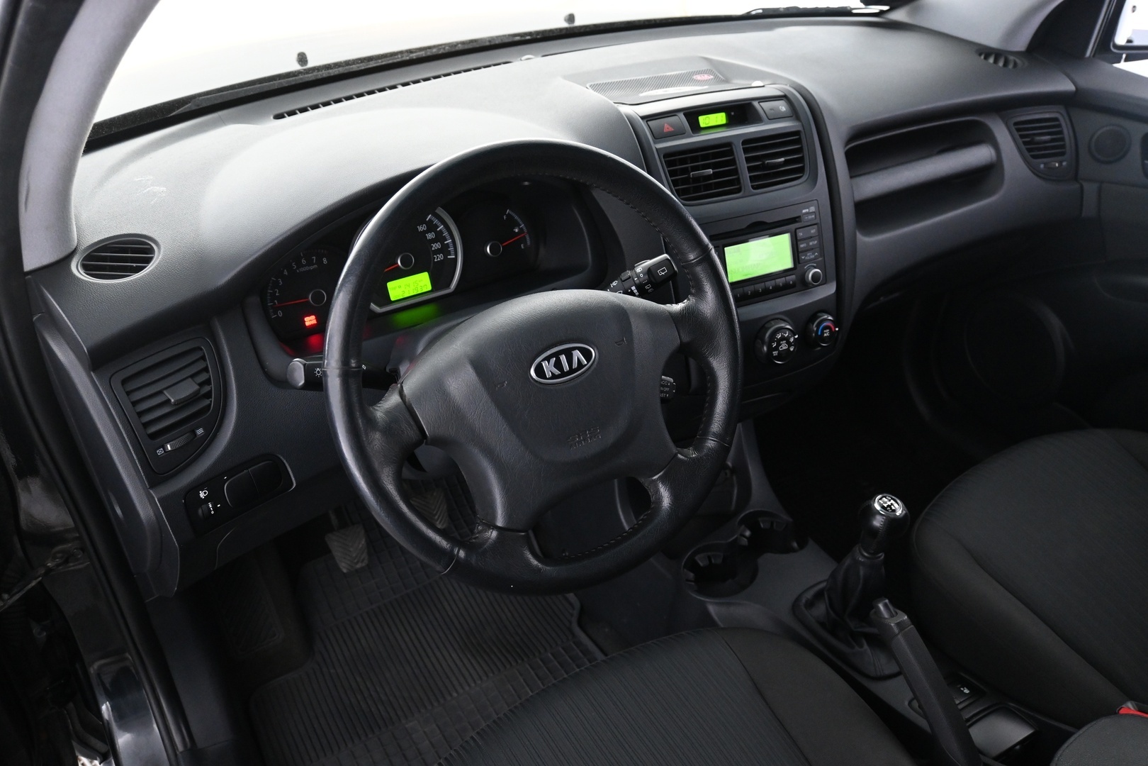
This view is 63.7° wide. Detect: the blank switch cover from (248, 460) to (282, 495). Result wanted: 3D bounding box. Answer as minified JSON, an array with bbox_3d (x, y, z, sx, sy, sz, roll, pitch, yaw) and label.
[{"bbox_3d":[-0.312,0.093,0.940,0.030,0.029,0.012,-28,16,-35],"label":"blank switch cover"}]

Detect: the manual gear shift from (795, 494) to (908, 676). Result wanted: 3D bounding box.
[{"bbox_3d":[0.337,0.213,1.091,0.095,0.222,0.150,-19,34,-24],"label":"manual gear shift"}]

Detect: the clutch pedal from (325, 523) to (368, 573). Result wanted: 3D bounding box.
[{"bbox_3d":[-0.326,0.238,1.335,0.058,0.055,0.025,-19,-4,-24],"label":"clutch pedal"}]

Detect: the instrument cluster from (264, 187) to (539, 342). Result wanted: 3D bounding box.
[{"bbox_3d":[-0.181,-0.141,1.023,0.318,0.126,0.060,-19,12,-24],"label":"instrument cluster"}]

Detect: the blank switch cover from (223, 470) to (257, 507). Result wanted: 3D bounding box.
[{"bbox_3d":[-0.334,0.105,0.922,0.030,0.029,0.012,-28,16,-35],"label":"blank switch cover"}]

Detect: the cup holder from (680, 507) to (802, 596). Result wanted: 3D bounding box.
[{"bbox_3d":[0.238,0.260,1.300,0.172,0.070,0.108,-19,34,-24],"label":"cup holder"}]

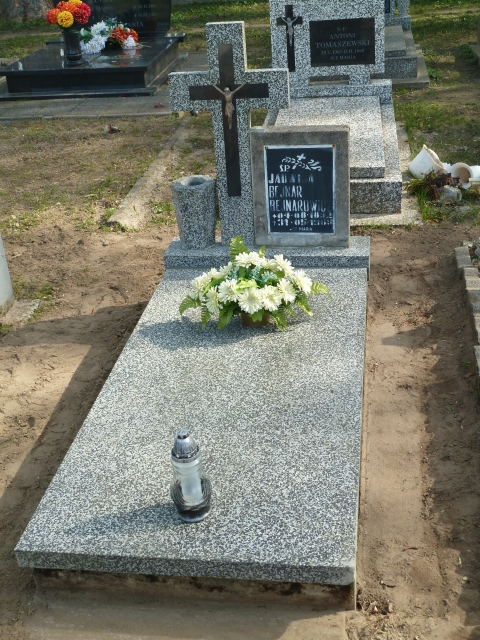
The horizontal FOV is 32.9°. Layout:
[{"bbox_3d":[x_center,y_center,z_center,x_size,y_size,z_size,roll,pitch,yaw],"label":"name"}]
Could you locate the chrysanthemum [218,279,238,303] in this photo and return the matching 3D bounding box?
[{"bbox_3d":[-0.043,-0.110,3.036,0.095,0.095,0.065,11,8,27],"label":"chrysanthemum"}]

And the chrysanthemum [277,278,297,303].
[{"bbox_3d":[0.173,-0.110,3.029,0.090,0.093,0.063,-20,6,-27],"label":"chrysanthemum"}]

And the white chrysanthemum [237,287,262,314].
[{"bbox_3d":[0.036,-0.072,3.015,0.098,0.100,0.048,3,3,13],"label":"white chrysanthemum"}]

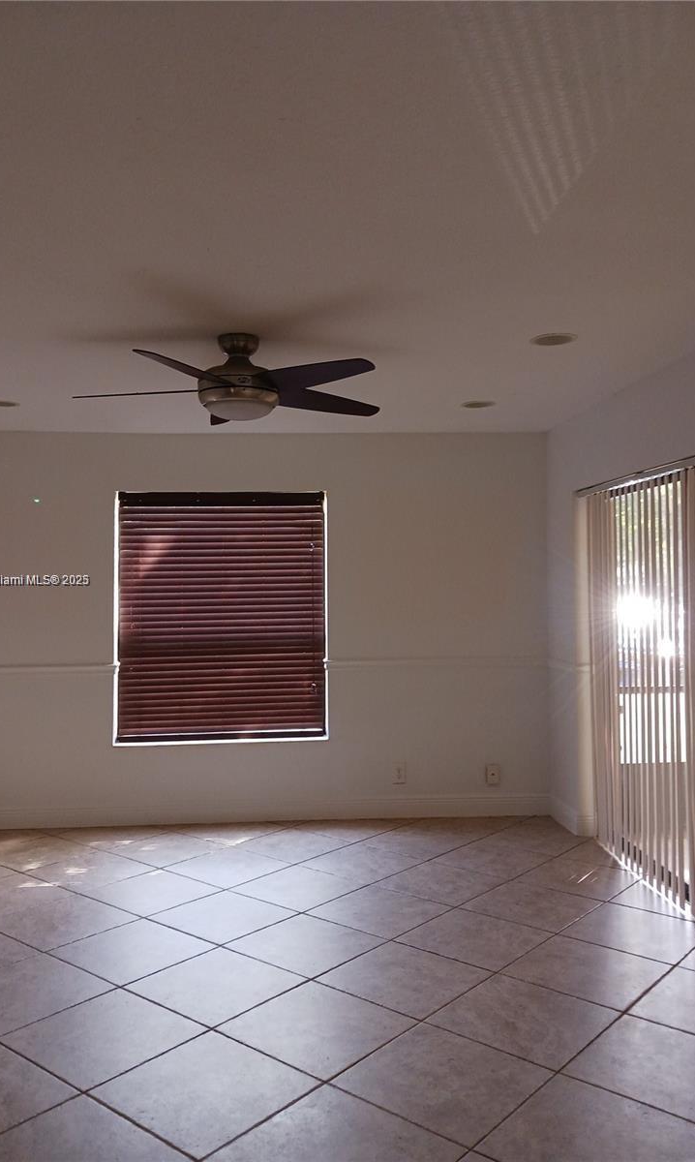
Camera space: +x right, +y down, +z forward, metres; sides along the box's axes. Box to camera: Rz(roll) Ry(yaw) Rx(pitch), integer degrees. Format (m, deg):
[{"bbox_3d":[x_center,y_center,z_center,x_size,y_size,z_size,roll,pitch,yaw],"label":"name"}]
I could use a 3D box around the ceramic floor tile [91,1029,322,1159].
[{"bbox_3d":[-0.419,1.502,2.679,0.500,0.010,0.500,-1,-1,40],"label":"ceramic floor tile"}]

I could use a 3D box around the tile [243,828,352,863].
[{"bbox_3d":[-0.303,1.522,5.204,0.498,0.010,0.498,0,0,39],"label":"tile"}]

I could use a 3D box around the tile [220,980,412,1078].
[{"bbox_3d":[-0.099,1.506,3.067,0.500,0.010,0.500,-1,-1,40],"label":"tile"}]

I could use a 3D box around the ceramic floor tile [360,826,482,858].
[{"bbox_3d":[0.400,1.541,5.306,0.500,0.010,0.500,0,-1,39],"label":"ceramic floor tile"}]

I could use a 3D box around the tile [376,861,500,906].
[{"bbox_3d":[0.474,1.518,4.565,0.498,0.010,0.498,0,0,39],"label":"tile"}]

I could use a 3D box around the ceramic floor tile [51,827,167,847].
[{"bbox_3d":[-1.399,1.524,5.455,0.498,0.010,0.498,0,0,39],"label":"ceramic floor tile"}]

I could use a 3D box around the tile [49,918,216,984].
[{"bbox_3d":[-0.875,1.513,3.707,0.500,0.010,0.500,-1,-1,40],"label":"tile"}]

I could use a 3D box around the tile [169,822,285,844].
[{"bbox_3d":[-0.708,1.536,5.555,0.500,0.010,0.500,0,-1,39],"label":"tile"}]

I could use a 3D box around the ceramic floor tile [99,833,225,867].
[{"bbox_3d":[-1.011,1.522,5.136,0.498,0.010,0.498,0,0,39],"label":"ceramic floor tile"}]

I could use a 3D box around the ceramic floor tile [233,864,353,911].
[{"bbox_3d":[-0.242,1.530,4.519,0.500,0.010,0.500,0,-1,39],"label":"ceramic floor tile"}]

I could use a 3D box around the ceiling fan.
[{"bbox_3d":[-0.426,-0.780,3.514,1.280,0.327,1.270,0,0,-5],"label":"ceiling fan"}]

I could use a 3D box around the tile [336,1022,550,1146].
[{"bbox_3d":[0.291,1.509,2.760,0.498,0.010,0.498,0,0,39],"label":"tile"}]

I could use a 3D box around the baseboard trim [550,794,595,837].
[{"bbox_3d":[1.404,1.480,5.728,0.100,0.133,0.479,0,0,-6],"label":"baseboard trim"}]

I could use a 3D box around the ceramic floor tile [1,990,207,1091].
[{"bbox_3d":[-0.807,1.506,2.999,0.500,0.010,0.500,-1,-1,40],"label":"ceramic floor tile"}]

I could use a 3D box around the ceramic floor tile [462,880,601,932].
[{"bbox_3d":[0.866,1.536,4.269,0.500,0.010,0.500,0,-1,39],"label":"ceramic floor tile"}]

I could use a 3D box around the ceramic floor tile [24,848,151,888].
[{"bbox_3d":[-1.331,1.524,4.735,0.500,0.010,0.500,-1,-1,40],"label":"ceramic floor tile"}]

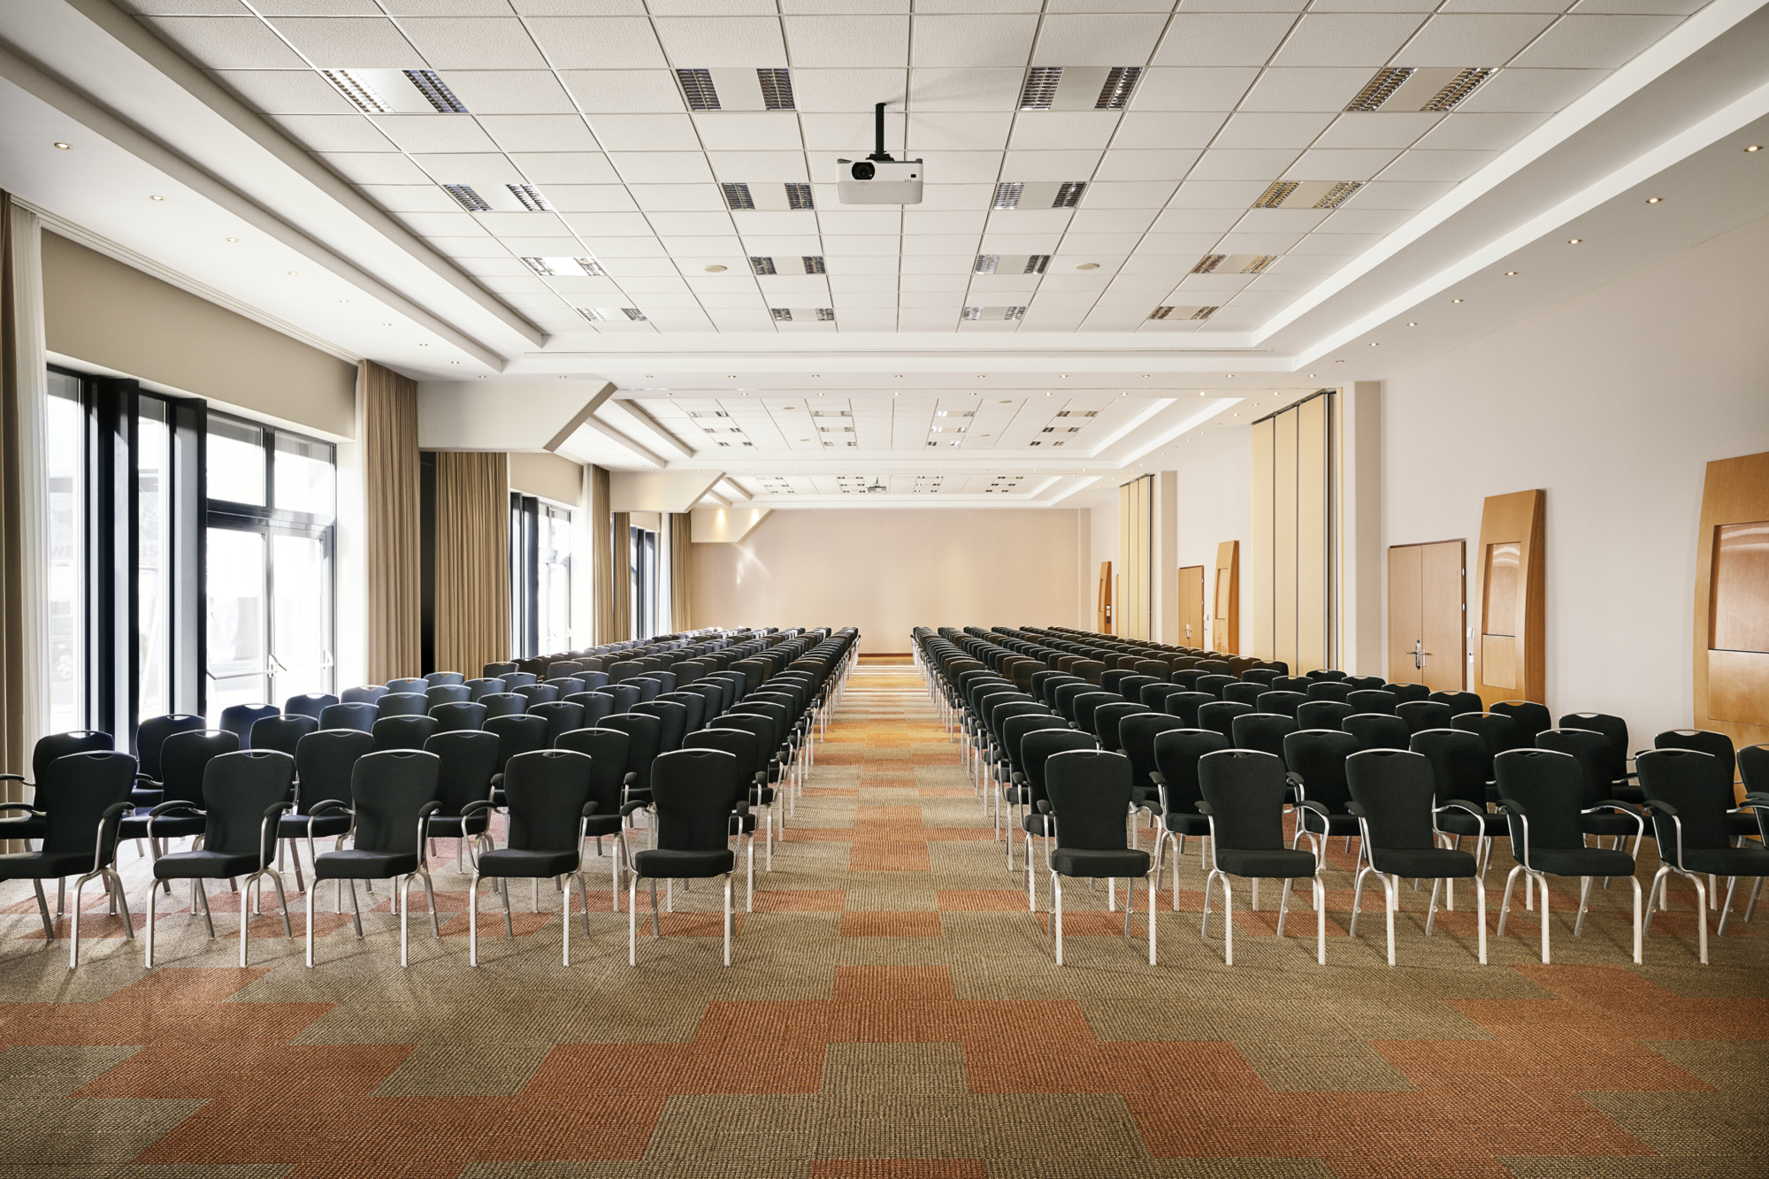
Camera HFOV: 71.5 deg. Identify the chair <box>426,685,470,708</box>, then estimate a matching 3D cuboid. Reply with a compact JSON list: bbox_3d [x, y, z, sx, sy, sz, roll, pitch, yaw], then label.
[{"bbox_3d":[-3.817,1.275,10.537,0.580,0.905,0.570,0,-1,0],"label":"chair"}]

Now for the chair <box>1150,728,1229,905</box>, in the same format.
[{"bbox_3d":[1.744,1.227,6.672,0.580,0.905,0.570,0,-1,0],"label":"chair"}]

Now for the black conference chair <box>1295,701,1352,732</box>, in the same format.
[{"bbox_3d":[3.198,1.257,8.649,0.580,0.913,0.585,0,0,0],"label":"black conference chair"}]

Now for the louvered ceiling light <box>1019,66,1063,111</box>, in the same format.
[{"bbox_3d":[0.853,-2.735,6.660,0.170,0.060,0.570,0,0,0],"label":"louvered ceiling light"}]

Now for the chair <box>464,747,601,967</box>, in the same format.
[{"bbox_3d":[-1.642,1.254,5.813,0.580,0.913,0.585,0,0,0],"label":"chair"}]

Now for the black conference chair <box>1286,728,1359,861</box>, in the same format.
[{"bbox_3d":[2.520,1.255,6.843,0.580,0.925,0.570,0,0,0],"label":"black conference chair"}]

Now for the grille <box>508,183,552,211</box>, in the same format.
[{"bbox_3d":[-2.425,-2.695,8.421,0.170,0.050,0.542,0,0,0],"label":"grille"}]

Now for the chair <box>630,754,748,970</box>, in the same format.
[{"bbox_3d":[-0.900,1.224,5.710,0.580,0.905,0.570,0,-1,0],"label":"chair"}]

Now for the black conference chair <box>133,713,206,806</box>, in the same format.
[{"bbox_3d":[-4.540,1.249,7.643,0.580,0.905,0.570,0,-1,0],"label":"black conference chair"}]

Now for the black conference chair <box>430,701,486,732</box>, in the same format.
[{"bbox_3d":[-3.098,1.277,8.672,0.575,0.923,0.570,0,-1,0],"label":"black conference chair"}]

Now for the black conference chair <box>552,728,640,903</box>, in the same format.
[{"bbox_3d":[-1.665,1.259,6.761,0.575,0.923,0.570,0,-1,0],"label":"black conference chair"}]

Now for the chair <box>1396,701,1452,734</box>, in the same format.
[{"bbox_3d":[3.941,1.277,8.660,0.575,0.923,0.570,0,-1,0],"label":"chair"}]

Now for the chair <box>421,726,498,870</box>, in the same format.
[{"bbox_3d":[-2.397,1.262,6.762,0.580,0.913,0.585,0,0,0],"label":"chair"}]

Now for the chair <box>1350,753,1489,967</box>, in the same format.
[{"bbox_3d":[2.463,1.217,5.706,0.580,0.905,0.570,0,-1,-2],"label":"chair"}]

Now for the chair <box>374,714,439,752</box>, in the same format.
[{"bbox_3d":[-3.050,1.246,7.642,0.580,0.905,0.570,0,-1,0],"label":"chair"}]

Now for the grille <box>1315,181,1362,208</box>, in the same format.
[{"bbox_3d":[3.105,-2.711,8.418,0.170,0.050,0.542,0,0,0],"label":"grille"}]

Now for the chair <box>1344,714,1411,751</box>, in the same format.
[{"bbox_3d":[3.160,1.234,7.635,0.580,0.905,0.570,0,-1,0],"label":"chair"}]

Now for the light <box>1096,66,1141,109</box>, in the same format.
[{"bbox_3d":[1.316,-2.827,6.931,0.168,0.050,0.560,0,0,0],"label":"light"}]

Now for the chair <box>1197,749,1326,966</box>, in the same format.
[{"bbox_3d":[1.743,1.218,5.707,0.580,0.905,0.570,0,-1,-2],"label":"chair"}]

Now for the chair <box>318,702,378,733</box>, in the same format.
[{"bbox_3d":[-3.911,1.277,8.673,0.575,0.923,0.570,0,-1,0],"label":"chair"}]

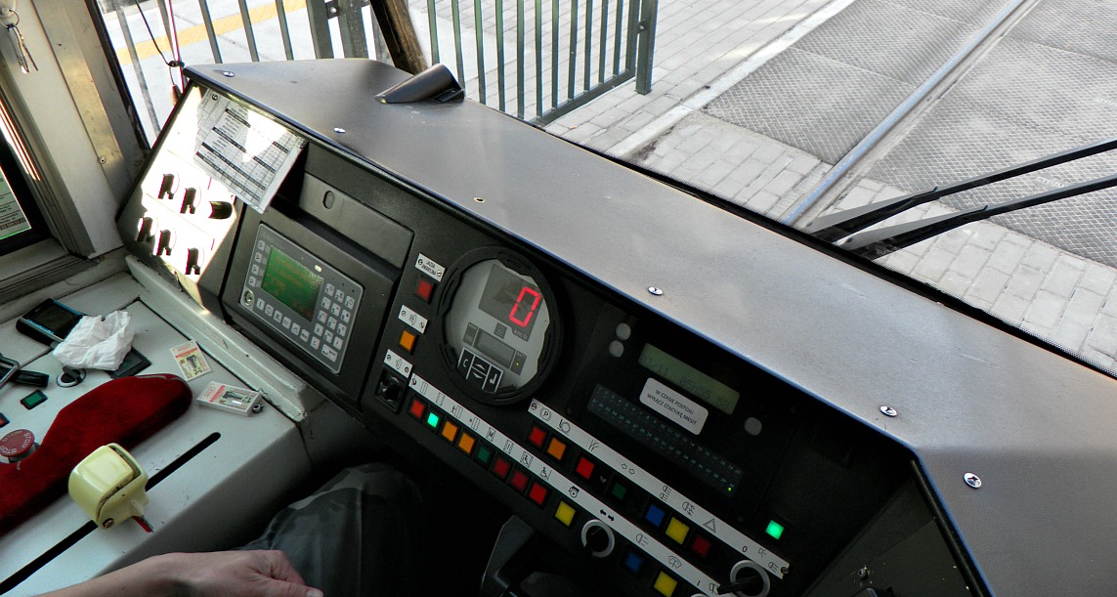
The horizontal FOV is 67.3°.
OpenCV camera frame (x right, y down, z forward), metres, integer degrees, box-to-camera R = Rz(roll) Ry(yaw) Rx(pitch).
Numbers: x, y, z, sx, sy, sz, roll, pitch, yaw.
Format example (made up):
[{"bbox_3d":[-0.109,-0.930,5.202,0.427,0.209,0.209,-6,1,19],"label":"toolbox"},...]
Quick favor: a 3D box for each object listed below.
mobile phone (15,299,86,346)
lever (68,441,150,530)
[{"bbox_3d":[-0.639,0.038,1.081,0.103,0.020,0.048,21,46,20],"label":"mobile phone"},{"bbox_3d":[-0.461,0.194,0.863,0.054,0.054,0.056,29,39,28],"label":"lever"}]

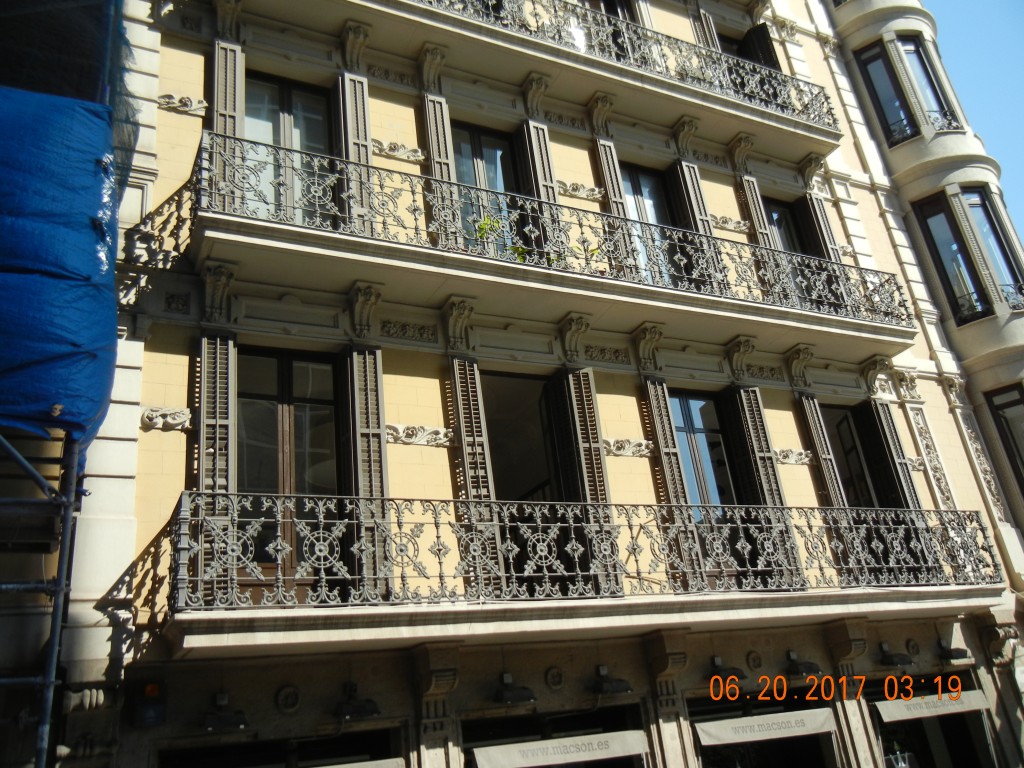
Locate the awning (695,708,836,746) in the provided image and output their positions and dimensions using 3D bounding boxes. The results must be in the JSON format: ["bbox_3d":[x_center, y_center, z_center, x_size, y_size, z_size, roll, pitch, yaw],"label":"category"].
[{"bbox_3d":[3.086,4.066,10.534,2.118,0.258,0.123,6,-27,-27],"label":"awning"}]

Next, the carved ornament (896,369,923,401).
[{"bbox_3d":[6.342,0.024,14.148,0.420,0.490,0.190,5,-27,-27],"label":"carved ornament"}]

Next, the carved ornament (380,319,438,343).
[{"bbox_3d":[-1.213,-0.632,10.626,0.720,0.235,0.070,5,-27,-27],"label":"carved ornament"}]

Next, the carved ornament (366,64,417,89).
[{"bbox_3d":[-1.663,-4.262,12.295,0.700,0.215,0.070,5,-27,-27],"label":"carved ornament"}]

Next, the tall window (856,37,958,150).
[{"bbox_3d":[7.807,-5.788,17.495,1.390,2.600,0.360,-11,-24,7],"label":"tall window"}]

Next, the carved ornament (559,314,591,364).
[{"bbox_3d":[0.837,-0.571,11.543,0.300,0.620,0.350,5,-27,-27],"label":"carved ornament"}]

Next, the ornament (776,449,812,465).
[{"bbox_3d":[3.976,1.017,12.536,0.860,0.240,0.110,5,-28,-28],"label":"ornament"}]

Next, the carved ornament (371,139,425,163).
[{"bbox_3d":[-1.481,-3.005,11.442,0.790,0.230,0.110,5,-27,-27],"label":"carved ornament"}]

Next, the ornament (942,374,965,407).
[{"bbox_3d":[7.565,0.116,15.067,0.370,0.530,0.180,5,-27,-27],"label":"ornament"}]

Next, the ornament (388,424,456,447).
[{"bbox_3d":[-0.999,0.580,9.838,0.824,0.231,0.092,6,-27,-27],"label":"ornament"}]

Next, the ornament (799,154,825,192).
[{"bbox_3d":[5.221,-3.661,15.323,0.310,0.490,0.350,5,-27,-27],"label":"ornament"}]

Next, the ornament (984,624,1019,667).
[{"bbox_3d":[7.030,3.725,12.651,0.440,0.460,0.360,5,-28,-28],"label":"ornament"}]

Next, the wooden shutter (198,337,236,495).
[{"bbox_3d":[-2.844,0.793,8.562,0.315,2.940,0.100,5,-27,-27],"label":"wooden shutter"}]

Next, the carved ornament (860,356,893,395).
[{"bbox_3d":[5.805,-0.100,14.085,0.300,0.630,0.350,5,-27,-27],"label":"carved ornament"}]

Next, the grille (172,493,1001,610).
[{"bbox_3d":[1.838,2.000,10.285,10.900,1.030,0.760,5,-28,-28],"label":"grille"}]

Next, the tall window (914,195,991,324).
[{"bbox_3d":[7.959,-2.285,16.072,0.610,2.660,0.120,-18,-26,19],"label":"tall window"}]

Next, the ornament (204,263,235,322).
[{"bbox_3d":[-3.087,-0.945,9.319,0.316,0.585,0.300,6,-27,-27],"label":"ornament"}]

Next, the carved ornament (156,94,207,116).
[{"bbox_3d":[-3.885,-3.297,10.516,0.573,0.230,0.100,5,-27,-27],"label":"carved ornament"}]

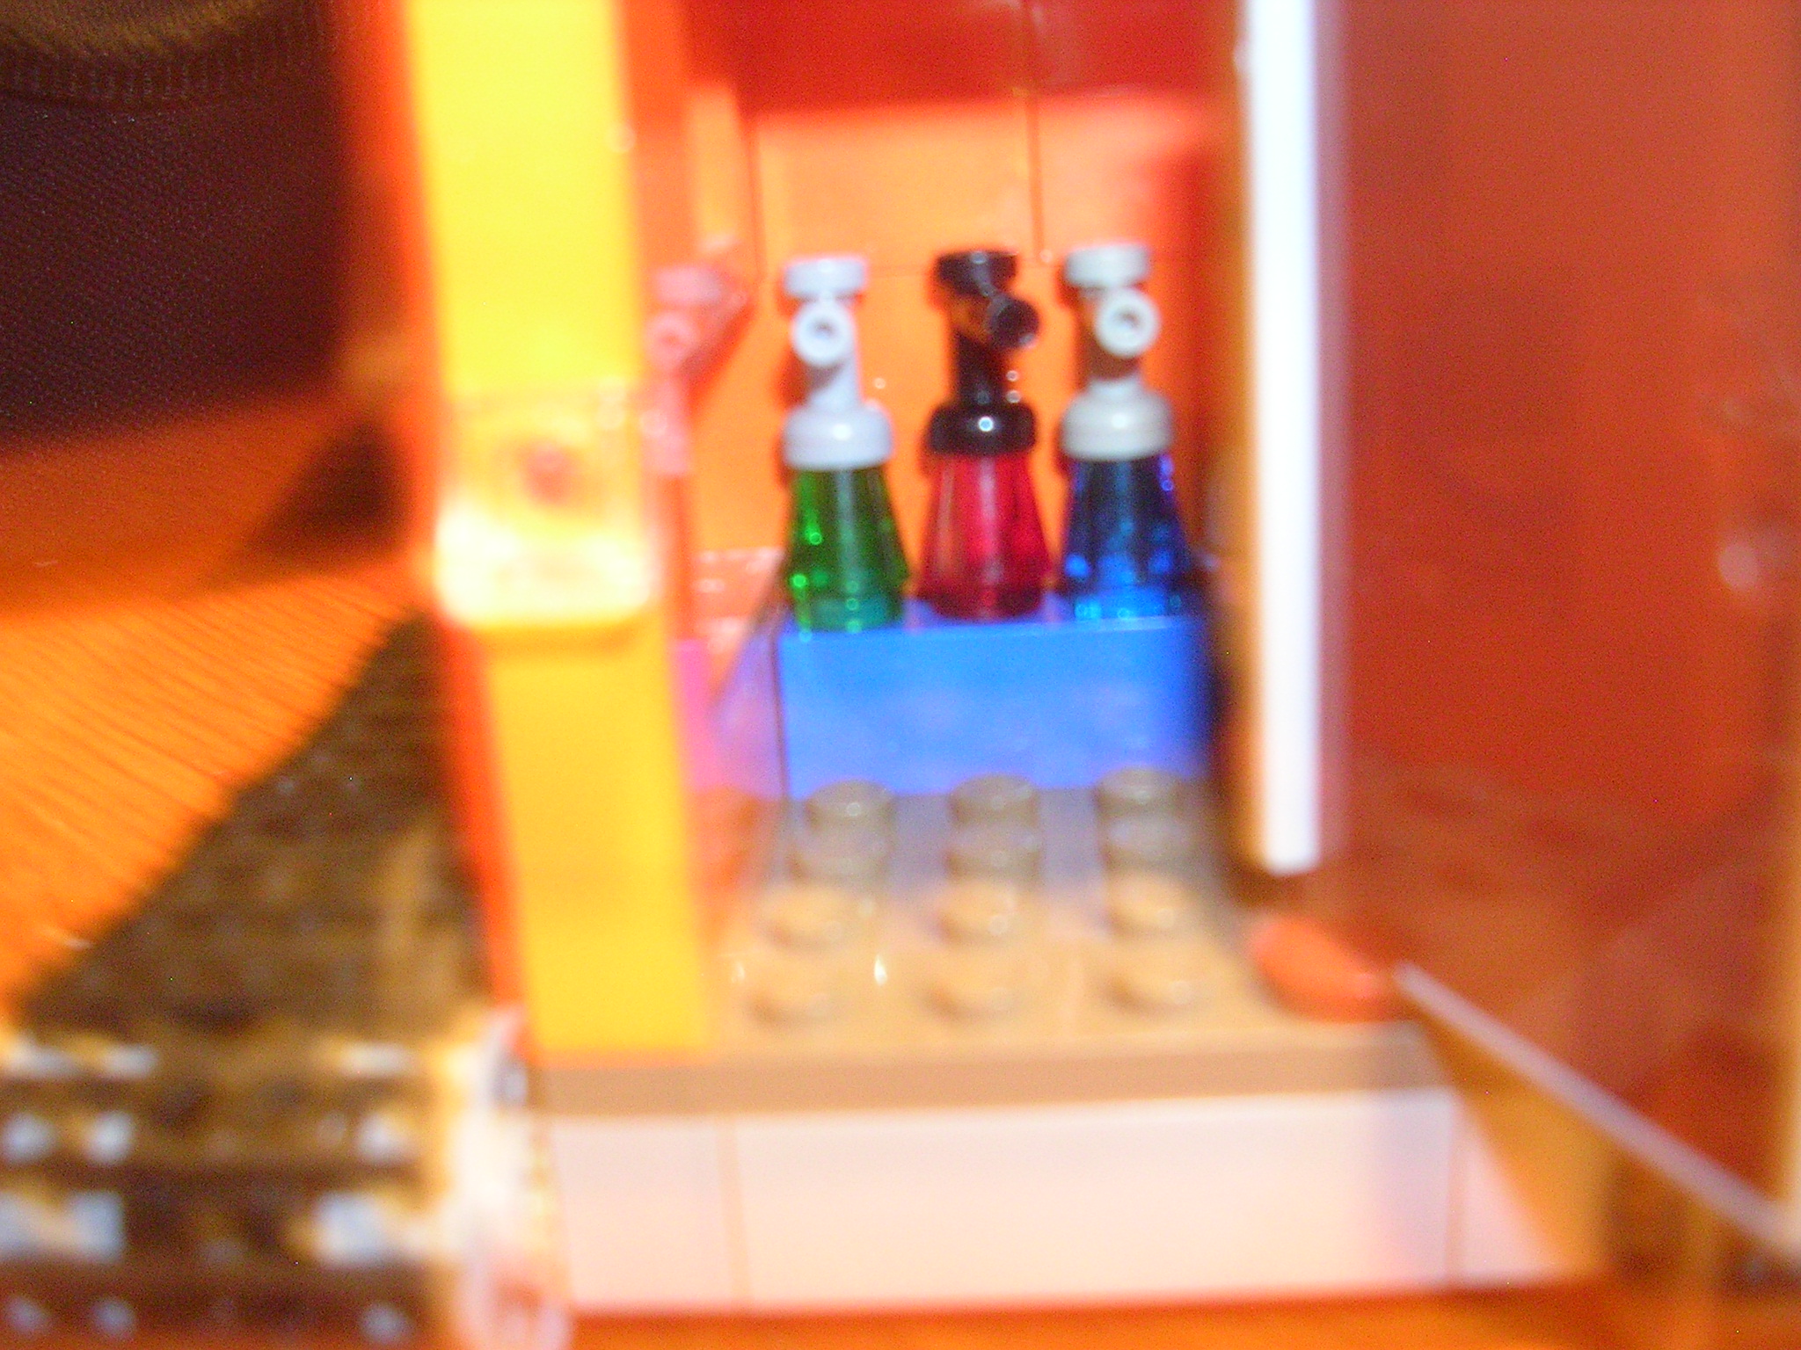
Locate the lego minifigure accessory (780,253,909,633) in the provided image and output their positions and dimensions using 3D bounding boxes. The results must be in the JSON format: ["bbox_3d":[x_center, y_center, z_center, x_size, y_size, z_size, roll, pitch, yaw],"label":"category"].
[{"bbox_3d":[-0.003,-0.013,0.113,0.008,0.021,0.009,-3,16,4],"label":"lego minifigure accessory"}]

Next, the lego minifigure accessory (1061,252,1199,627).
[{"bbox_3d":[0.013,-0.014,0.112,0.008,0.021,0.009,-4,16,1],"label":"lego minifigure accessory"}]

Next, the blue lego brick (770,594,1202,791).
[{"bbox_3d":[0.006,0.000,0.117,0.024,0.011,0.008,-3,16,5],"label":"blue lego brick"}]

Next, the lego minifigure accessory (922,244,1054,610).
[{"bbox_3d":[0.005,-0.013,0.113,0.008,0.021,0.009,-11,17,-20],"label":"lego minifigure accessory"}]

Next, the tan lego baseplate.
[{"bbox_3d":[0.006,0.010,0.106,0.042,0.005,0.044,-3,16,5],"label":"tan lego baseplate"}]

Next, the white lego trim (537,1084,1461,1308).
[{"bbox_3d":[0.004,0.022,0.090,0.041,0.010,0.008,-3,16,5],"label":"white lego trim"}]

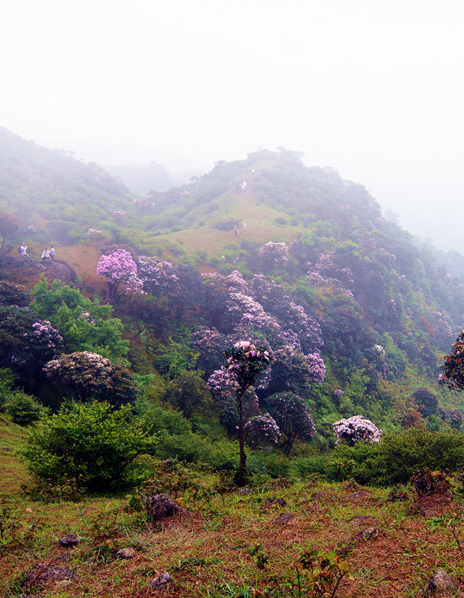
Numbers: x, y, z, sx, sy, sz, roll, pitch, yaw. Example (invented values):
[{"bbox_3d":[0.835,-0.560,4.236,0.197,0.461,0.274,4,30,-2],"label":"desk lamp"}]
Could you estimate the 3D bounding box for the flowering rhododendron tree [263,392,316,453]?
[{"bbox_3d":[3.326,7.143,39.000,3.123,3.470,2.873,0,4,0],"label":"flowering rhododendron tree"}]

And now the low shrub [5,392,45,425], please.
[{"bbox_3d":[-6.770,3.605,22.000,1.305,1.109,1.201,0,4,0],"label":"low shrub"}]

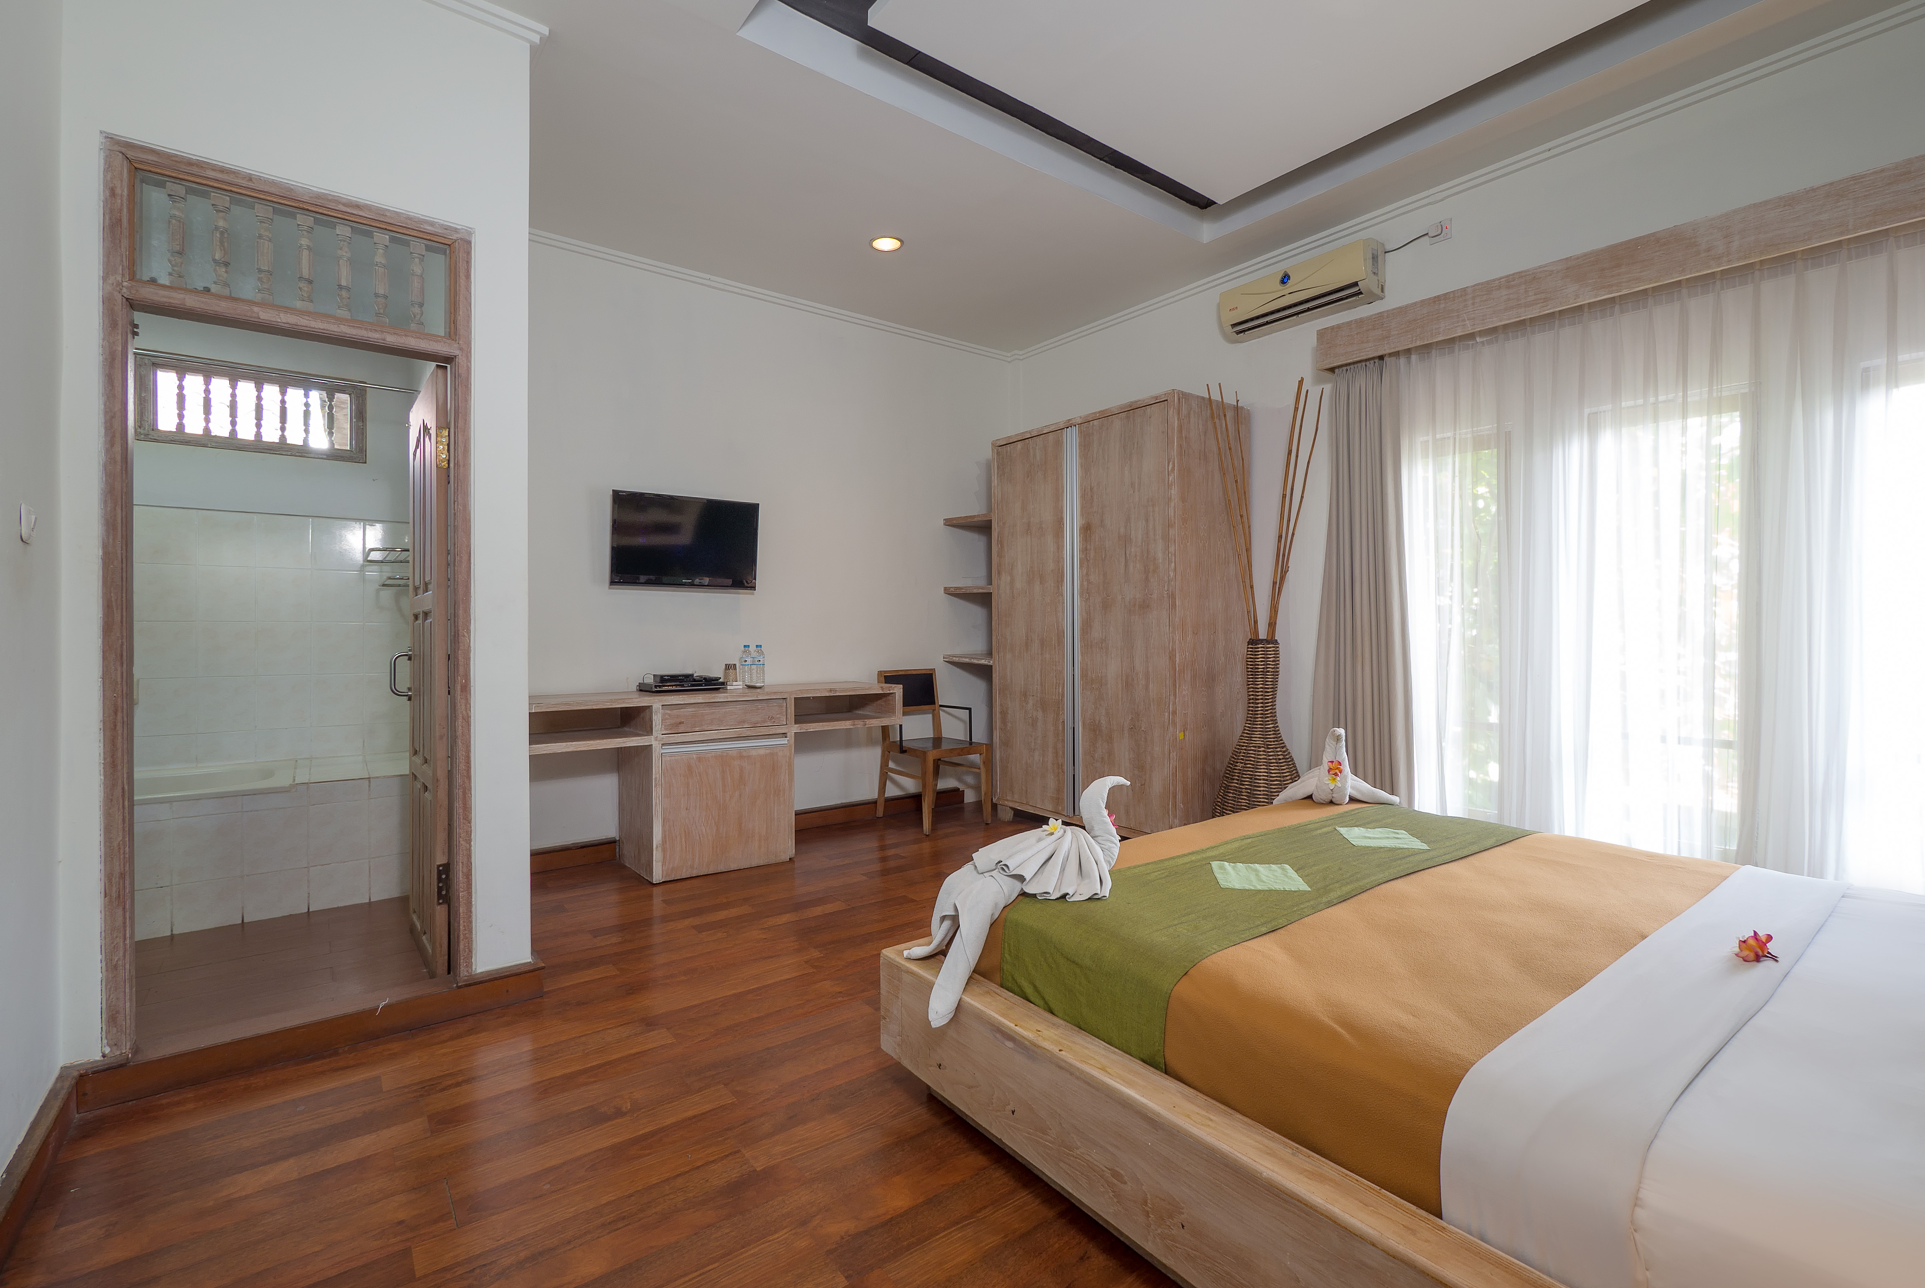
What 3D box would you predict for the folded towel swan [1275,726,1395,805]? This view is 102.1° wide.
[{"bbox_3d":[1.430,0.466,2.978,0.442,0.275,0.305,1,1,26],"label":"folded towel swan"}]

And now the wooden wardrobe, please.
[{"bbox_3d":[0.825,-0.046,4.324,0.609,2.271,1.297,0,1,-38],"label":"wooden wardrobe"}]

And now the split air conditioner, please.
[{"bbox_3d":[1.579,-1.641,3.685,0.189,0.260,0.747,0,1,-38],"label":"split air conditioner"}]

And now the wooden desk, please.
[{"bbox_3d":[-1.256,0.648,3.870,1.941,0.843,0.514,0,1,-38],"label":"wooden desk"}]

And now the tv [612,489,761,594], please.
[{"bbox_3d":[-1.385,-0.508,3.939,0.727,0.466,0.069,0,5,-38],"label":"tv"}]

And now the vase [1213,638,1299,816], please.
[{"bbox_3d":[1.345,0.539,3.523,0.472,1.140,0.472,0,1,-38],"label":"vase"}]

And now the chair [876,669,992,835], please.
[{"bbox_3d":[-0.186,0.620,4.712,0.506,0.899,0.570,0,1,-38],"label":"chair"}]

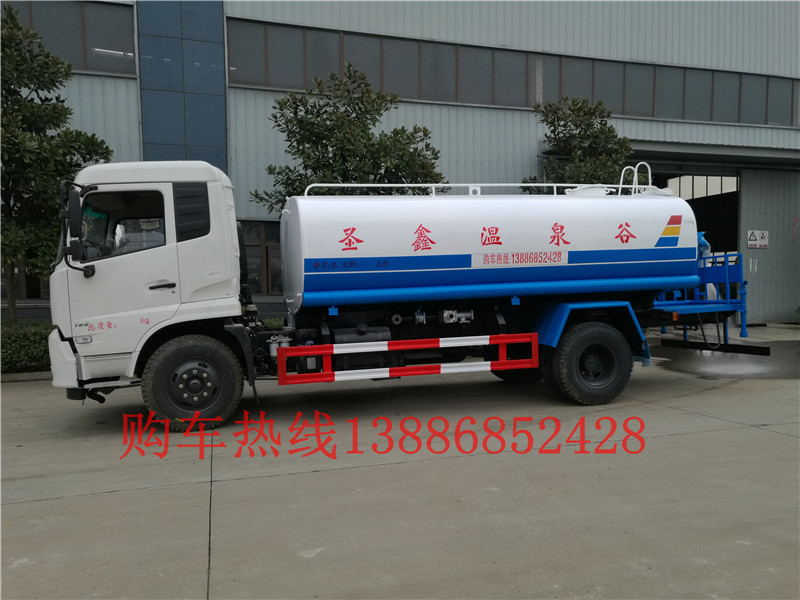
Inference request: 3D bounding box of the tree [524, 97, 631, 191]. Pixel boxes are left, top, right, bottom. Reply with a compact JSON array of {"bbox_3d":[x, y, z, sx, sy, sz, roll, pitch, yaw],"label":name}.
[{"bbox_3d":[3.839,-1.625,12.983,2.800,5.026,2.700,-2,4,-19],"label":"tree"}]

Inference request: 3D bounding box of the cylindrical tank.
[{"bbox_3d":[1.067,-0.666,8.314,5.120,1.420,2.260,-2,5,-14],"label":"cylindrical tank"}]

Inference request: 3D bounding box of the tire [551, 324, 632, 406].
[{"bbox_3d":[2.381,0.787,7.741,1.015,1.010,0.270,-1,4,-15],"label":"tire"}]

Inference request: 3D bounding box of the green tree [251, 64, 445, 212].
[{"bbox_3d":[-0.953,-1.574,11.330,3.600,5.212,3.400,-2,4,-19],"label":"green tree"}]

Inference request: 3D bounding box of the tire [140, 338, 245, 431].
[{"bbox_3d":[-2.159,0.876,6.569,1.010,1.010,0.260,-2,5,-21],"label":"tire"}]

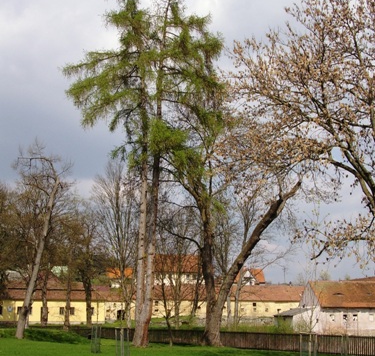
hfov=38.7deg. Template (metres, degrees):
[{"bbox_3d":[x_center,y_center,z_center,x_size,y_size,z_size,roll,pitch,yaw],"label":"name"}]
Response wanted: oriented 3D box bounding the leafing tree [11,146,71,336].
[{"bbox_3d":[-12.367,4.940,45.267,5.300,16.900,5.000,4,-15,-15],"label":"leafing tree"}]

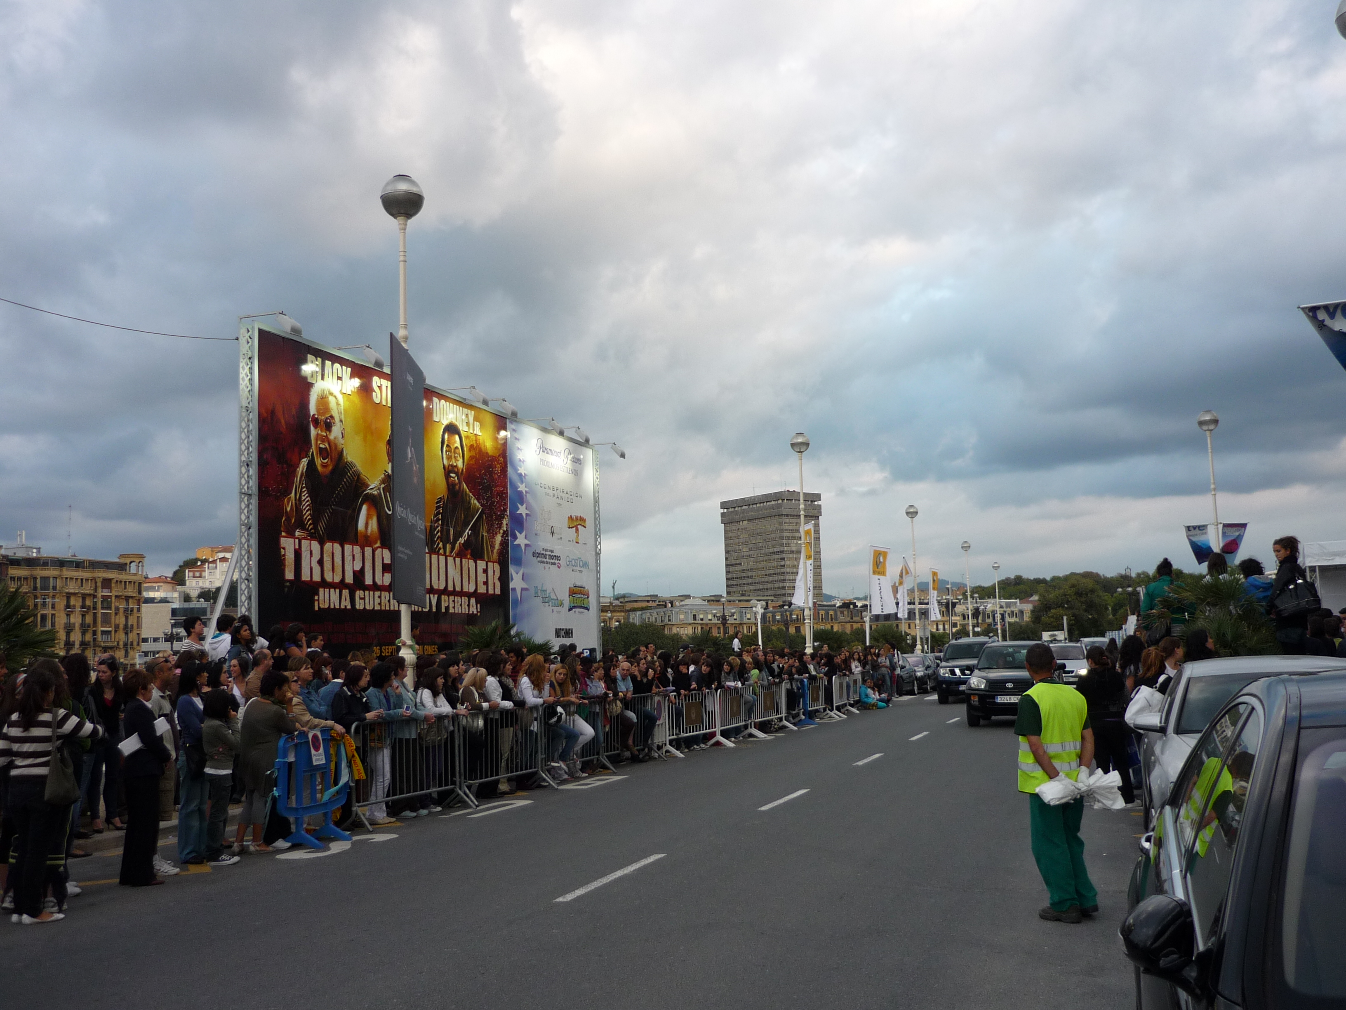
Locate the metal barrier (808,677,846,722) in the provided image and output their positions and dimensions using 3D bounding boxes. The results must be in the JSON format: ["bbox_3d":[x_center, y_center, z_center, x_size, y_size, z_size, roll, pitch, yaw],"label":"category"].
[{"bbox_3d":[3.537,4.680,30.795,0.550,1.020,2.100,-5,-7,19],"label":"metal barrier"}]

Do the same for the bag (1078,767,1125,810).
[{"bbox_3d":[2.505,1.660,7.500,0.270,0.240,0.180,-2,-7,0],"label":"bag"}]

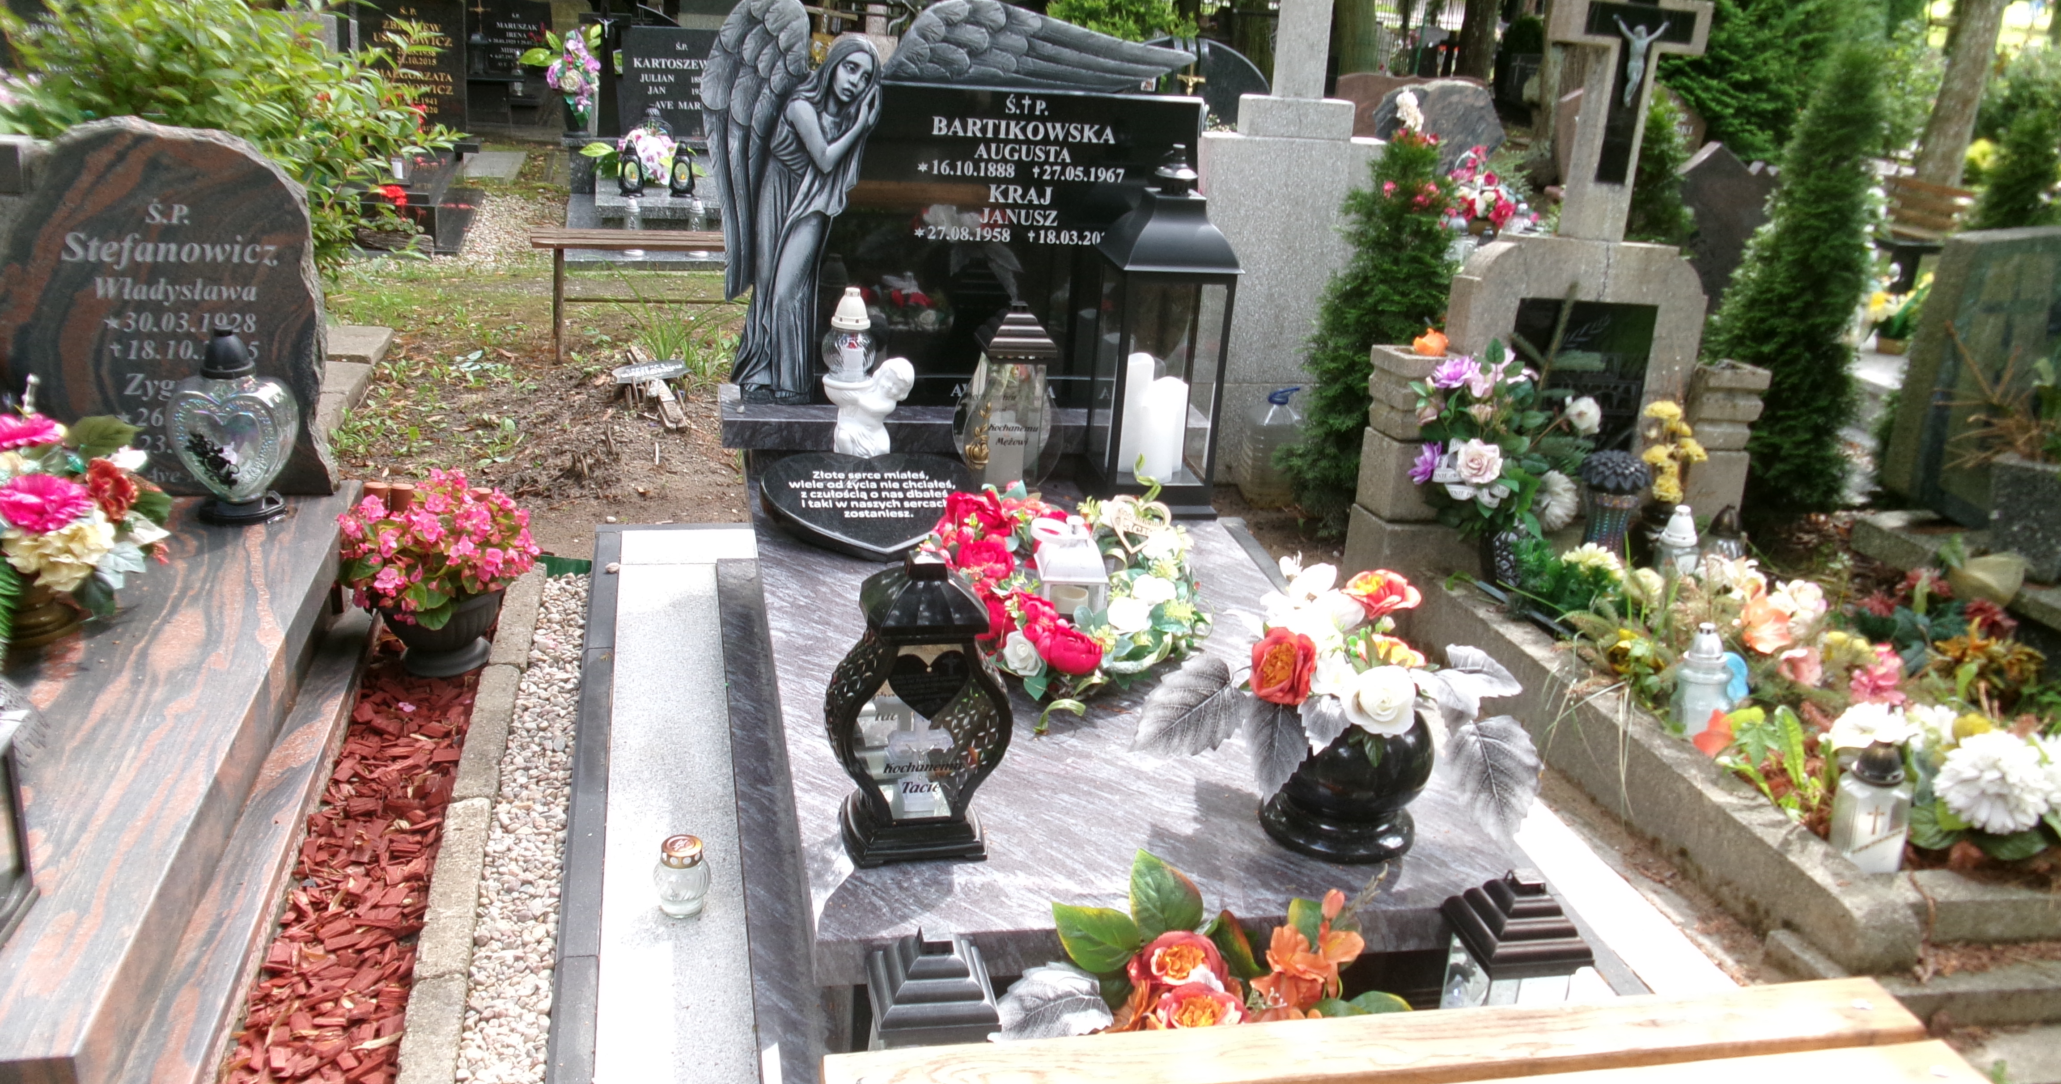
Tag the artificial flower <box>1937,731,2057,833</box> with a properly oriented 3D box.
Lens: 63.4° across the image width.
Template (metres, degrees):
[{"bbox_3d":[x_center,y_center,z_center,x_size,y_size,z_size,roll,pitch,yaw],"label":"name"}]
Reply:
[{"bbox_3d":[1.455,0.362,2.509,0.172,0.145,0.155,7,21,6],"label":"artificial flower"}]

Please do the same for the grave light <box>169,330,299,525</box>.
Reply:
[{"bbox_3d":[-1.420,-0.209,2.970,0.215,0.333,0.120,2,21,-7],"label":"grave light"}]

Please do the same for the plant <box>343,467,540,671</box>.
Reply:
[{"bbox_3d":[-1.100,0.056,3.101,0.370,0.362,0.360,0,21,-13],"label":"plant"}]

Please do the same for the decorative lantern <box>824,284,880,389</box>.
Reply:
[{"bbox_3d":[-0.327,-0.374,3.023,0.100,0.180,0.100,0,21,-13],"label":"decorative lantern"}]

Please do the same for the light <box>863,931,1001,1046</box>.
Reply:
[{"bbox_3d":[-0.112,0.560,1.823,0.128,0.330,0.128,0,21,-13],"label":"light"}]

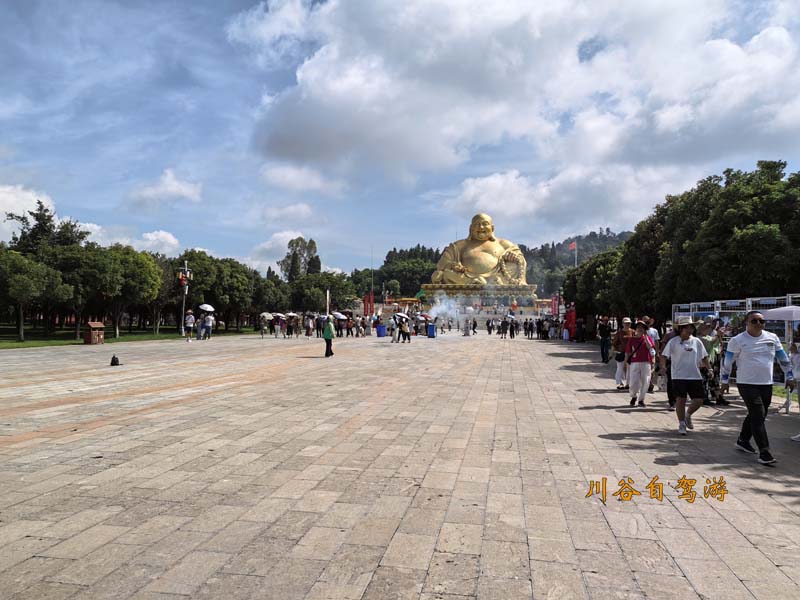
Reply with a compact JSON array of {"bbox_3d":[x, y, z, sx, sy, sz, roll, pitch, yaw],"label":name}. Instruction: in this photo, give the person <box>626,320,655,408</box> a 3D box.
[{"bbox_3d":[4.557,1.191,11.800,0.560,1.607,0.380,0,-2,12],"label":"person"}]

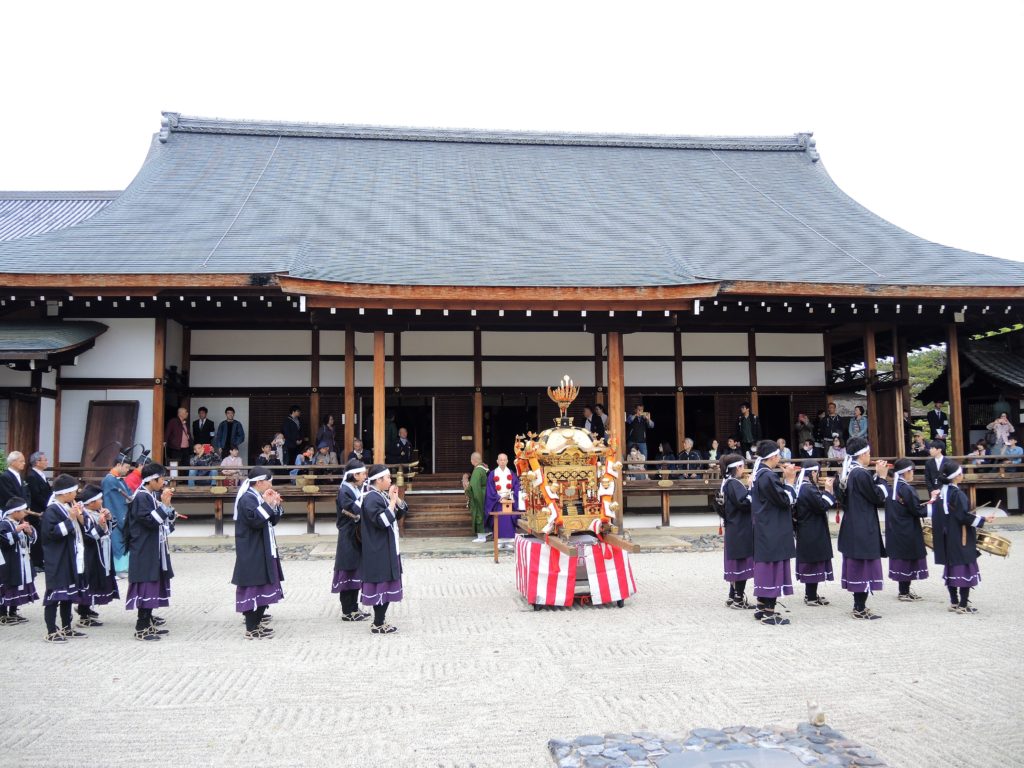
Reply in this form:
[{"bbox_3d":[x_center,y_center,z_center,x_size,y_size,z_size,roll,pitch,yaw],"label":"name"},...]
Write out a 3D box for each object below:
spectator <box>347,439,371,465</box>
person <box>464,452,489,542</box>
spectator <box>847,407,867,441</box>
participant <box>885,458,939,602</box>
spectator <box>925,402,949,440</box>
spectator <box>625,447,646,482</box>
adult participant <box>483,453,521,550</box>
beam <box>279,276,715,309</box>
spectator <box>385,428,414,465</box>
[{"bbox_3d":[-3.117,1.575,16.870,0.500,0.908,0.600,0,-5,-7],"label":"spectator"},{"bbox_3d":[-0.620,2.005,14.757,0.460,1.583,0.500,-2,-5,17],"label":"person"},{"bbox_3d":[8.112,1.323,19.384,0.460,1.594,0.340,-3,-6,26],"label":"spectator"},{"bbox_3d":[4.333,1.559,8.946,0.460,1.492,0.470,-1,-5,0],"label":"participant"},{"bbox_3d":[10.084,1.216,19.549,0.500,1.680,0.320,-2,-5,14],"label":"spectator"},{"bbox_3d":[2.622,1.657,17.588,0.470,0.720,0.550,0,-5,-7],"label":"spectator"},{"bbox_3d":[-0.130,2.009,14.347,0.620,1.604,0.500,0,-5,-5],"label":"adult participant"},{"bbox_3d":[-0.126,-1.564,14.167,7.514,0.520,0.400,0,-5,-6],"label":"beam"},{"bbox_3d":[-2.439,1.529,18.281,0.560,1.182,0.750,1,-5,-16],"label":"spectator"}]

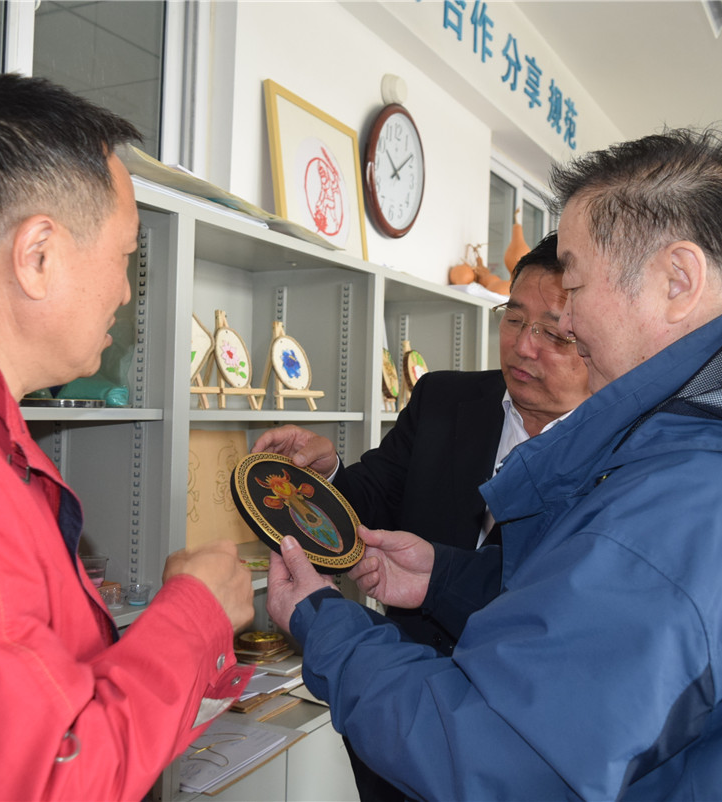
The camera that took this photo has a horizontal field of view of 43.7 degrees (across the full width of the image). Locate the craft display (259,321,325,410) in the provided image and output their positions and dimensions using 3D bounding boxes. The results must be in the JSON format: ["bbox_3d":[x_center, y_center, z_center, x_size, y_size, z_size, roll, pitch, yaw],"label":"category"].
[{"bbox_3d":[-0.206,-0.092,2.415,0.165,0.239,0.202,2,0,35],"label":"craft display"}]

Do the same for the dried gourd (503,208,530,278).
[{"bbox_3d":[0.652,-0.615,3.727,0.145,0.370,0.145,2,0,29],"label":"dried gourd"}]

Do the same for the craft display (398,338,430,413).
[{"bbox_3d":[0.172,-0.079,3.029,0.170,0.242,0.202,2,0,35],"label":"craft display"}]

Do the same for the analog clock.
[{"bbox_3d":[0.145,-0.887,3.494,0.050,0.500,0.500,2,0,29],"label":"analog clock"}]

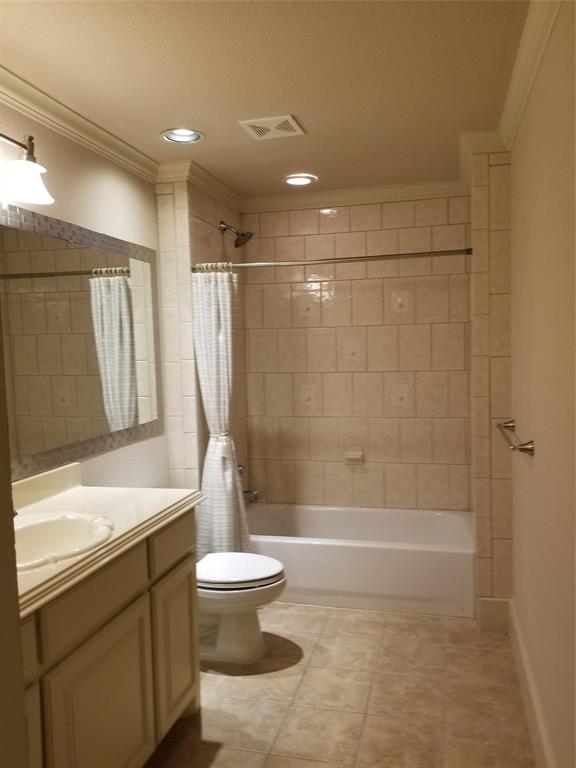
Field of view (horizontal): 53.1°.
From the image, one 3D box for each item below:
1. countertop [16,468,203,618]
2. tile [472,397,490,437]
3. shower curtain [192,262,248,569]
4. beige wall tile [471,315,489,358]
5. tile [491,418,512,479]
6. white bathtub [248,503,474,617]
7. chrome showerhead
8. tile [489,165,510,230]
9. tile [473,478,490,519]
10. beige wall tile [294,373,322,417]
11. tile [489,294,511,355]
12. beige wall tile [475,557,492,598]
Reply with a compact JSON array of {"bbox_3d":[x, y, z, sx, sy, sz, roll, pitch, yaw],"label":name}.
[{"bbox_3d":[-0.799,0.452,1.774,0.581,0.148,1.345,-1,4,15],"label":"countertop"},{"bbox_3d":[0.961,0.166,2.857,0.078,0.199,0.010,-1,4,15],"label":"tile"},{"bbox_3d":[-0.396,0.256,3.243,0.330,1.760,0.150,-1,4,15],"label":"shower curtain"},{"bbox_3d":[0.946,-0.240,2.831,0.074,0.201,0.013,0,4,15],"label":"beige wall tile"},{"bbox_3d":[1.048,0.318,2.849,0.103,0.301,0.013,0,4,15],"label":"tile"},{"bbox_3d":[0.355,1.040,3.585,1.506,0.367,0.744,0,4,16],"label":"white bathtub"},{"bbox_3d":[-0.312,-0.946,3.630,0.212,0.168,0.120,-1,4,15],"label":"chrome showerhead"},{"bbox_3d":[1.020,-0.889,2.766,0.096,0.304,0.010,-1,4,15],"label":"tile"},{"bbox_3d":[0.969,0.571,2.889,0.073,0.201,0.013,0,4,15],"label":"tile"},{"bbox_3d":[0.135,0.070,3.903,0.201,0.301,0.013,0,4,15],"label":"beige wall tile"},{"bbox_3d":[1.027,-0.284,2.798,0.102,0.300,0.010,0,4,16],"label":"tile"},{"bbox_3d":[0.983,0.975,2.910,0.078,0.197,0.010,-1,4,15],"label":"beige wall tile"}]

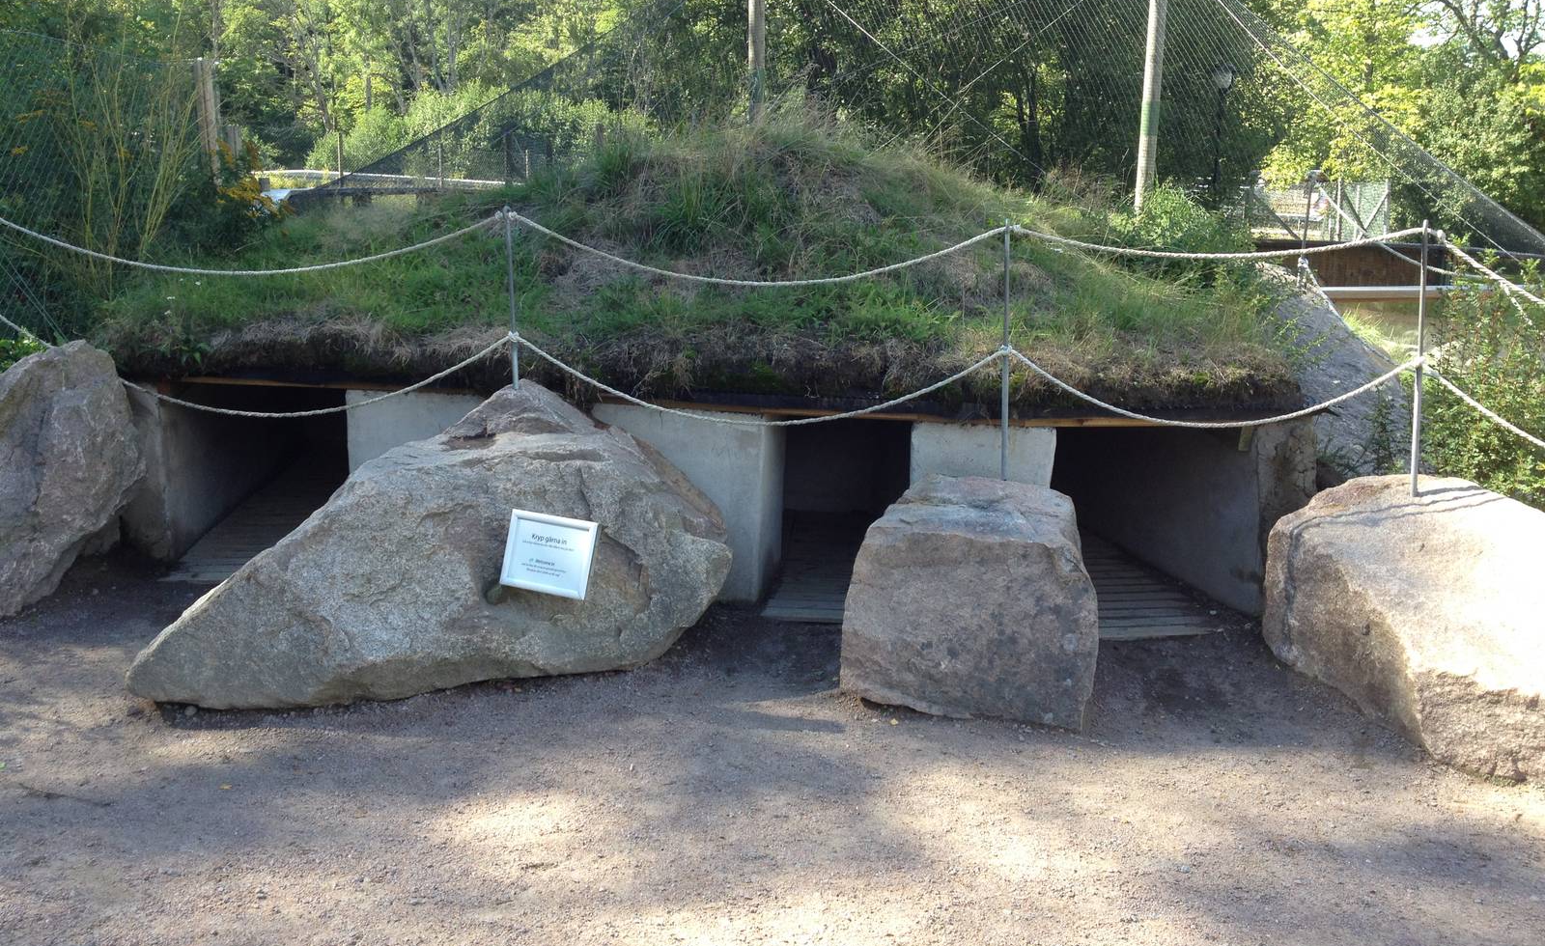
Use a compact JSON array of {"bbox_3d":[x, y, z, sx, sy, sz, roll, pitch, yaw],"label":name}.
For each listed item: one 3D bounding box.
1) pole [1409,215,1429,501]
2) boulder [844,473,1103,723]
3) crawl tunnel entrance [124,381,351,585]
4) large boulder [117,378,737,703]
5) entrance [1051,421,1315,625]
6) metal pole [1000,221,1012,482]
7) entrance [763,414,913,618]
[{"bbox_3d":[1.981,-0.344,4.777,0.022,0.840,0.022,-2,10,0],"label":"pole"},{"bbox_3d":[0.625,0.364,4.814,0.690,0.560,0.780,2,11,13],"label":"boulder"},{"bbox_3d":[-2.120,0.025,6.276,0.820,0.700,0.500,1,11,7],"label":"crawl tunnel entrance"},{"bbox_3d":[-1.020,0.176,5.002,1.740,0.840,0.950,-1,11,-5],"label":"large boulder"},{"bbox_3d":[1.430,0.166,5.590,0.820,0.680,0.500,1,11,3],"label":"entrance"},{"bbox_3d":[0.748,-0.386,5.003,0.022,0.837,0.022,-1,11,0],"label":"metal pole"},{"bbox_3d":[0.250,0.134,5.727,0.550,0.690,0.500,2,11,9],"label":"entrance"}]

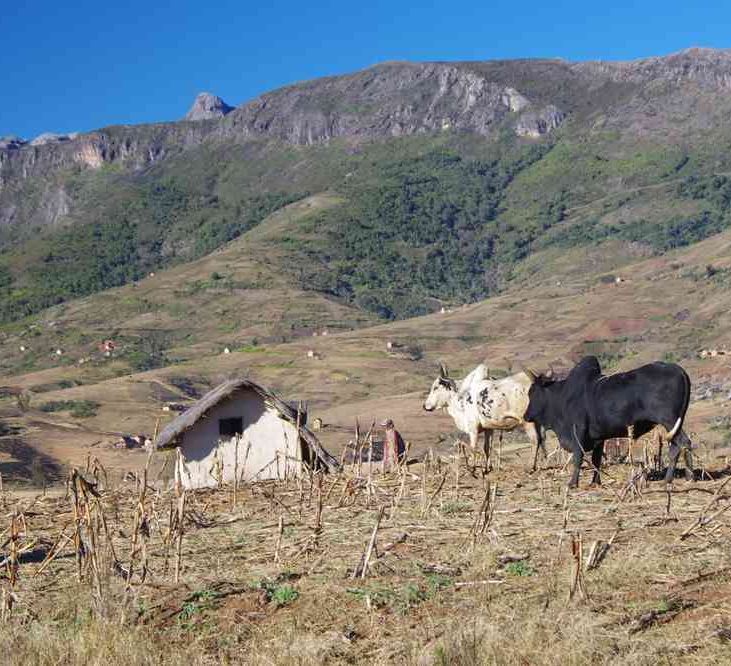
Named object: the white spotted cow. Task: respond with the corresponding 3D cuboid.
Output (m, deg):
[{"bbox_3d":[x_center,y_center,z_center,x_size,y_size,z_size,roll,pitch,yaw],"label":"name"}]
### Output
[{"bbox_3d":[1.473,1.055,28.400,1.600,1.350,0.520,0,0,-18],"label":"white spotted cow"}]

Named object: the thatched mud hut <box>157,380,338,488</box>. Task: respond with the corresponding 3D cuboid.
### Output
[{"bbox_3d":[-2.463,2.161,47.500,3.800,2.500,4.000,0,0,-6],"label":"thatched mud hut"}]

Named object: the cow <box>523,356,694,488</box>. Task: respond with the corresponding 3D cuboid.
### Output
[{"bbox_3d":[2.702,0.990,25.300,1.850,1.450,0.580,0,0,-10],"label":"cow"}]

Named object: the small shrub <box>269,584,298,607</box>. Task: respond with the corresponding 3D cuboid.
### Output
[{"bbox_3d":[-0.486,1.558,13.500,0.180,0.120,0.170,0,0,0],"label":"small shrub"}]

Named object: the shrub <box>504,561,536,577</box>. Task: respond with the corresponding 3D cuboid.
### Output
[{"bbox_3d":[1.036,1.573,15.200,0.210,0.095,0.180,0,0,0],"label":"shrub"}]

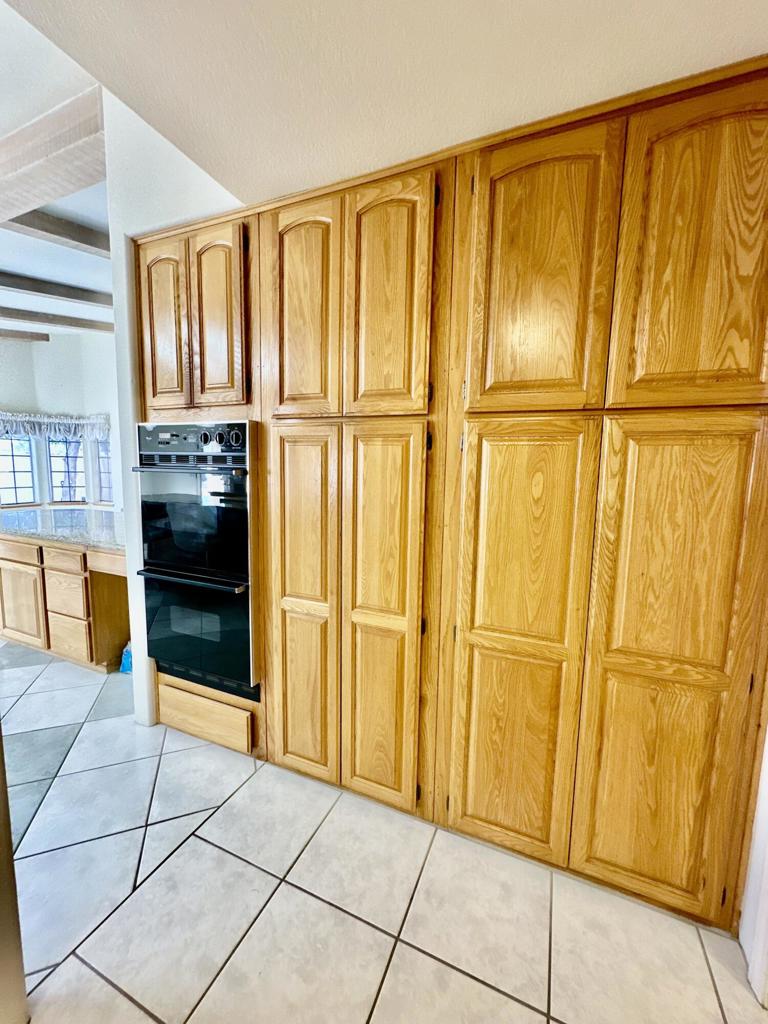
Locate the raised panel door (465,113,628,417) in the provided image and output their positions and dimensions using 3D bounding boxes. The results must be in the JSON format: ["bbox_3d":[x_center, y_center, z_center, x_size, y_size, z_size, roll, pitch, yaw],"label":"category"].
[{"bbox_3d":[0.479,-0.721,1.284,0.421,0.792,0.025,4,7,23],"label":"raised panel door"}]

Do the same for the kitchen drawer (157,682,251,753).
[{"bbox_3d":[-0.810,1.005,2.268,0.612,0.215,0.450,4,7,23],"label":"kitchen drawer"}]

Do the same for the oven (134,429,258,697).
[{"bbox_3d":[-0.784,0.210,2.191,0.681,1.292,0.620,4,7,23],"label":"oven"}]

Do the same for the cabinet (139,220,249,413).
[{"bbox_3d":[-0.760,-0.884,2.122,0.641,0.768,0.570,4,7,23],"label":"cabinet"}]

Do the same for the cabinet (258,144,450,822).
[{"bbox_3d":[-0.048,-0.025,1.913,0.819,2.406,0.600,4,7,23],"label":"cabinet"}]

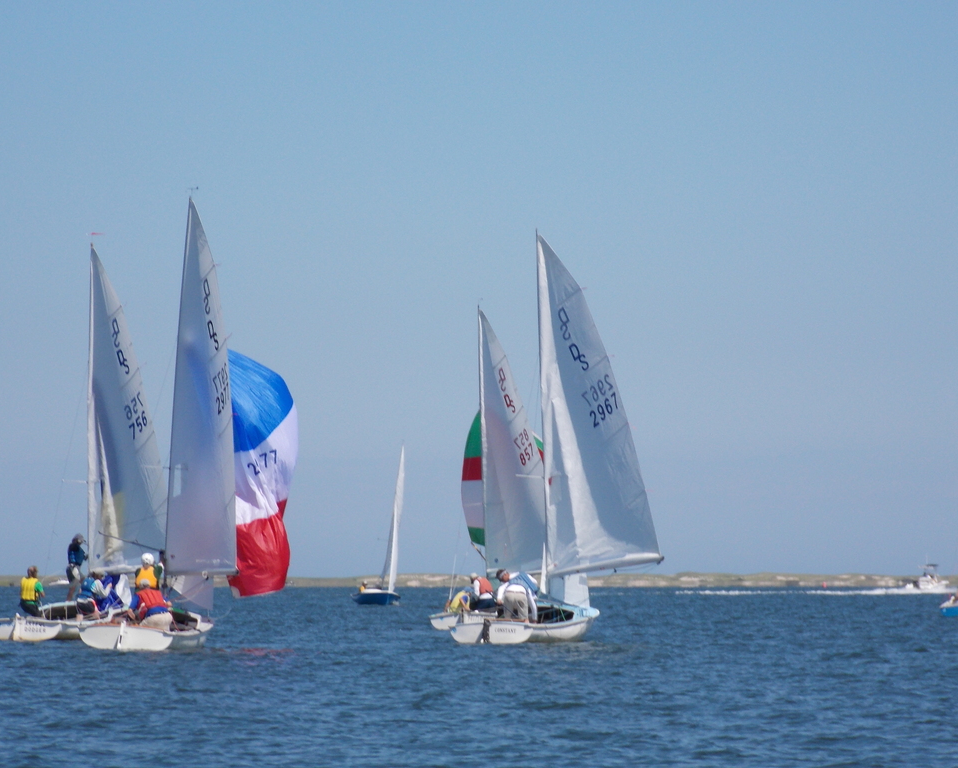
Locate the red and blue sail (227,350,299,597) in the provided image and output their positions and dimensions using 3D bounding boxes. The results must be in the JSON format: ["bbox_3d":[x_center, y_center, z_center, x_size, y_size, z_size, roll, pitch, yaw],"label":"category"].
[{"bbox_3d":[-3.918,1.418,116.655,1.800,4.250,1.300,-1,-2,35],"label":"red and blue sail"}]

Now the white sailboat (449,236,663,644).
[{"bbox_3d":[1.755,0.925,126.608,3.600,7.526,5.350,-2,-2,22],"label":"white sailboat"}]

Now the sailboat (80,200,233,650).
[{"bbox_3d":[-4.709,0.630,113.529,2.650,7.437,5.350,3,-1,9],"label":"sailboat"}]

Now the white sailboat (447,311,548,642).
[{"bbox_3d":[0.596,1.950,163.454,3.050,7.615,5.600,-1,-2,10],"label":"white sailboat"}]

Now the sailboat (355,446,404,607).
[{"bbox_3d":[-4.262,6.632,327.106,1.950,7.581,5.250,7,-3,-15],"label":"sailboat"}]

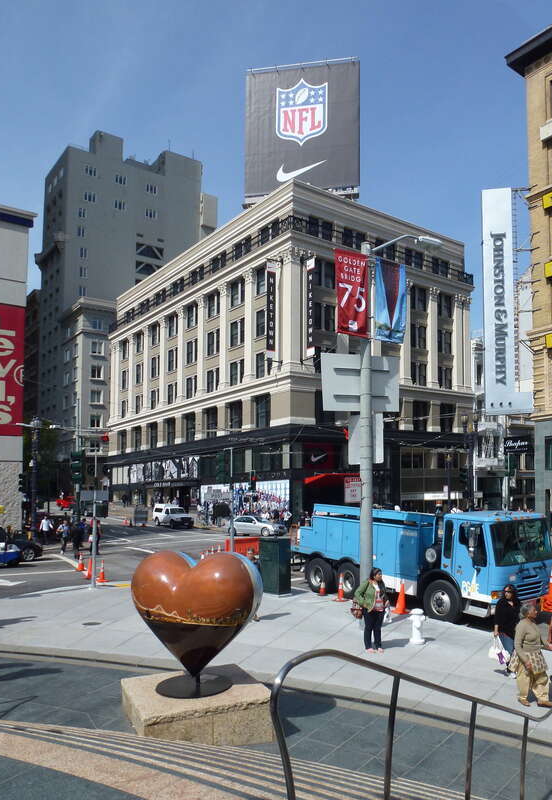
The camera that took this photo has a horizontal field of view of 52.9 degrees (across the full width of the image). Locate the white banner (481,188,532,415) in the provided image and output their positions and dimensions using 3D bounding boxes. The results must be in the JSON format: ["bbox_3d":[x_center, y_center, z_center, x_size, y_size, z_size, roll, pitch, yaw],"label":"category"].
[{"bbox_3d":[12.572,-5.547,30.490,2.450,12.745,0.450,-1,-7,9],"label":"white banner"}]

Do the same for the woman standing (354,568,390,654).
[{"bbox_3d":[1.852,4.070,10.700,0.620,1.640,0.480,6,-9,-43],"label":"woman standing"}]

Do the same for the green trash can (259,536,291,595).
[{"bbox_3d":[-0.046,5.027,16.900,0.550,1.720,0.820,5,-9,-36],"label":"green trash can"}]

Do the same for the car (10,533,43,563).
[{"bbox_3d":[-12.930,6.680,25.389,4.500,1.480,1.800,5,-9,-36],"label":"car"}]

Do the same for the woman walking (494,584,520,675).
[{"bbox_3d":[4.250,4.154,10.100,0.500,1.620,0.420,0,-7,-5],"label":"woman walking"}]

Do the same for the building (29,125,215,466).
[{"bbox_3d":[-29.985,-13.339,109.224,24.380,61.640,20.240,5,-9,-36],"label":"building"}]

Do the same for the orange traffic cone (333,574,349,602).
[{"bbox_3d":[1.756,5.070,15.045,0.380,0.720,0.380,5,-9,-36],"label":"orange traffic cone"}]

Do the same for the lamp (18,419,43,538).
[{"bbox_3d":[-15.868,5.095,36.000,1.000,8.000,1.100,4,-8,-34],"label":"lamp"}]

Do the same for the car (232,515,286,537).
[{"bbox_3d":[-1.221,8.895,39.789,4.420,1.430,1.760,-4,-8,29],"label":"car"}]

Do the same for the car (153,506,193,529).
[{"bbox_3d":[-8.468,9.515,45.908,1.780,1.740,4.850,5,-9,-36],"label":"car"}]

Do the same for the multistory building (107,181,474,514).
[{"bbox_3d":[-0.909,-1.836,71.780,24.916,29.893,41.500,5,-9,-36],"label":"multistory building"}]

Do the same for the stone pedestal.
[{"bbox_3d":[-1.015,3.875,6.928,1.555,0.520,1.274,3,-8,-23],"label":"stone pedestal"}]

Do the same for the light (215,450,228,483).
[{"bbox_3d":[-1.867,2.278,19.000,0.420,1.080,0.360,4,-8,-34],"label":"light"}]

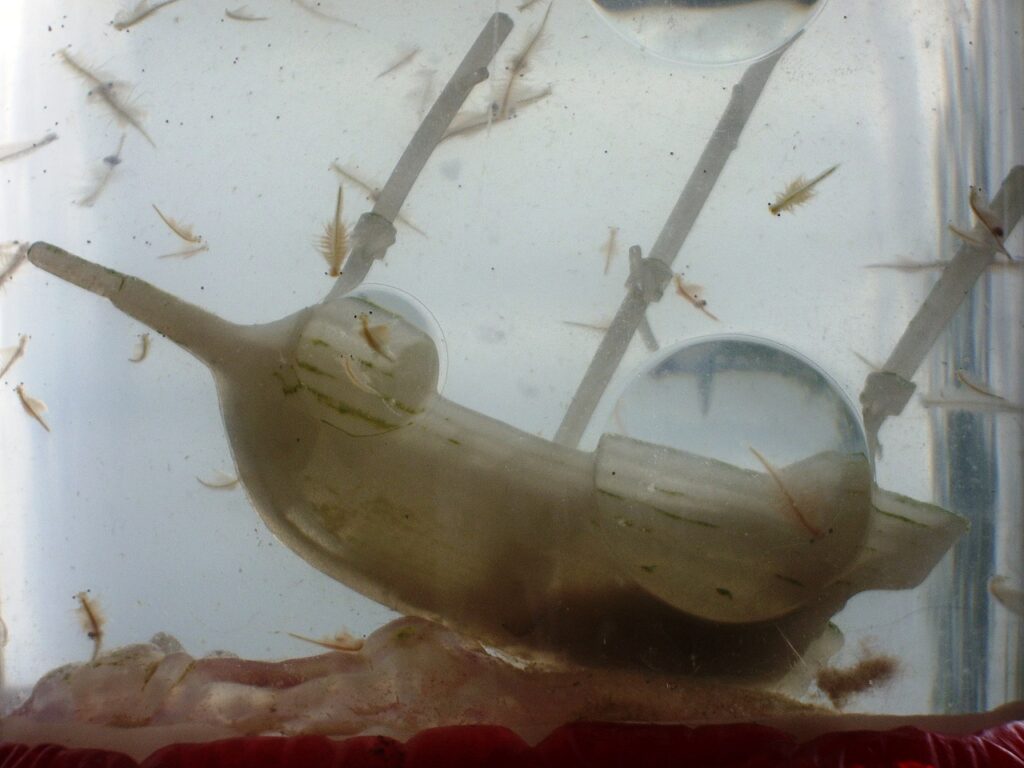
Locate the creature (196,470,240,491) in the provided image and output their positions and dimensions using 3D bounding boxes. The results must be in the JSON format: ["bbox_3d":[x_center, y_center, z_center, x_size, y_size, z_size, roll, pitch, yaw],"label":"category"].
[{"bbox_3d":[-0.033,0.011,0.355,0.005,0.002,0.002,-3,-5,-6],"label":"creature"}]

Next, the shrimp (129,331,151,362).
[{"bbox_3d":[-0.040,-0.004,0.340,0.002,0.003,0.001,9,0,11],"label":"shrimp"}]

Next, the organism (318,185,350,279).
[{"bbox_3d":[-0.019,-0.016,0.335,0.003,0.010,0.002,4,0,0],"label":"organism"}]

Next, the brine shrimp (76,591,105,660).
[{"bbox_3d":[-0.045,0.026,0.340,0.003,0.008,0.002,-11,0,0],"label":"brine shrimp"}]

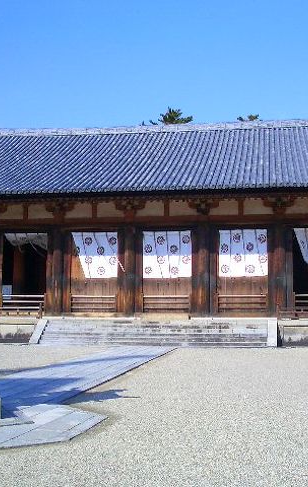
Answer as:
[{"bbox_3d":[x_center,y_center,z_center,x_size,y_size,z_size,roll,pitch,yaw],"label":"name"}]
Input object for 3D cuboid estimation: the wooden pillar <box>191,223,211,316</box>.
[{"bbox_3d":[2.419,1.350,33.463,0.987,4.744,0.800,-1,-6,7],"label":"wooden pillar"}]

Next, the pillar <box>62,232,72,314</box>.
[{"bbox_3d":[-4.622,1.453,34.705,0.470,4.500,0.450,0,-6,8],"label":"pillar"}]

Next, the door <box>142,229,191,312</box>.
[{"bbox_3d":[0.655,1.464,33.750,2.563,4.269,0.150,-1,-6,7],"label":"door"}]

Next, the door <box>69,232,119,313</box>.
[{"bbox_3d":[-3.100,1.537,34.229,2.565,4.225,0.150,-1,-6,7],"label":"door"}]

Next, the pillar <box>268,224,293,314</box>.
[{"bbox_3d":[6.321,1.317,32.960,1.149,4.597,0.750,-1,-6,7],"label":"pillar"}]

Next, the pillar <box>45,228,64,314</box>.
[{"bbox_3d":[-5.254,1.452,34.690,0.850,4.600,0.700,0,-6,8],"label":"pillar"}]

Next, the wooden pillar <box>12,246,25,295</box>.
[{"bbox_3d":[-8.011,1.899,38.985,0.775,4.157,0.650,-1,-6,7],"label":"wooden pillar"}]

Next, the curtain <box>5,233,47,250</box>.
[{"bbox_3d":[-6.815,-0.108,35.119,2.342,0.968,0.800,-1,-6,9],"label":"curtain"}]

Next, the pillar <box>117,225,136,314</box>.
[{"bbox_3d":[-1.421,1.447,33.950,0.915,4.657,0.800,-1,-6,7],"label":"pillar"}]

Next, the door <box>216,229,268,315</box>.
[{"bbox_3d":[4.371,1.384,32.821,2.576,4.301,0.200,-1,-6,9],"label":"door"}]

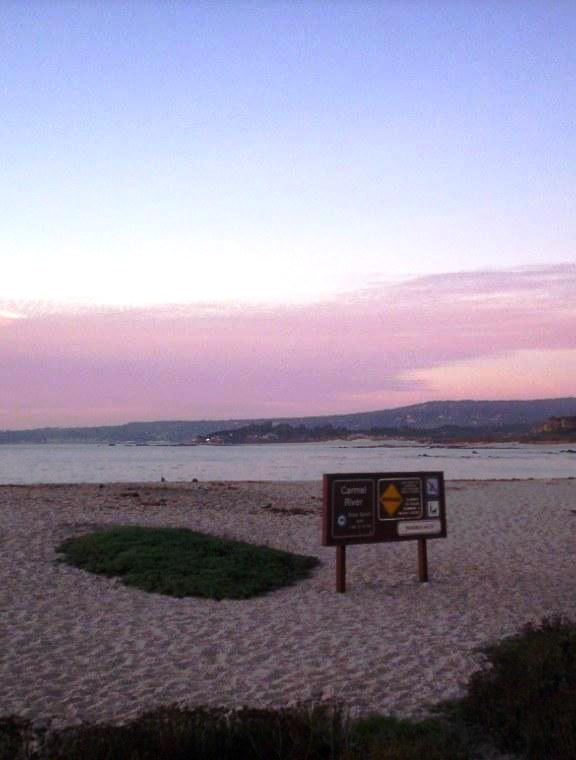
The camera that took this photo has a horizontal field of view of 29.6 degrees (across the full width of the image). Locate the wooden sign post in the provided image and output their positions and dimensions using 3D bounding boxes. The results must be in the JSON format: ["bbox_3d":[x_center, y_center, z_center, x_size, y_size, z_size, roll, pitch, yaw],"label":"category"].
[{"bbox_3d":[1.272,1.927,14.023,2.198,1.449,0.100,3,-4,-41],"label":"wooden sign post"}]

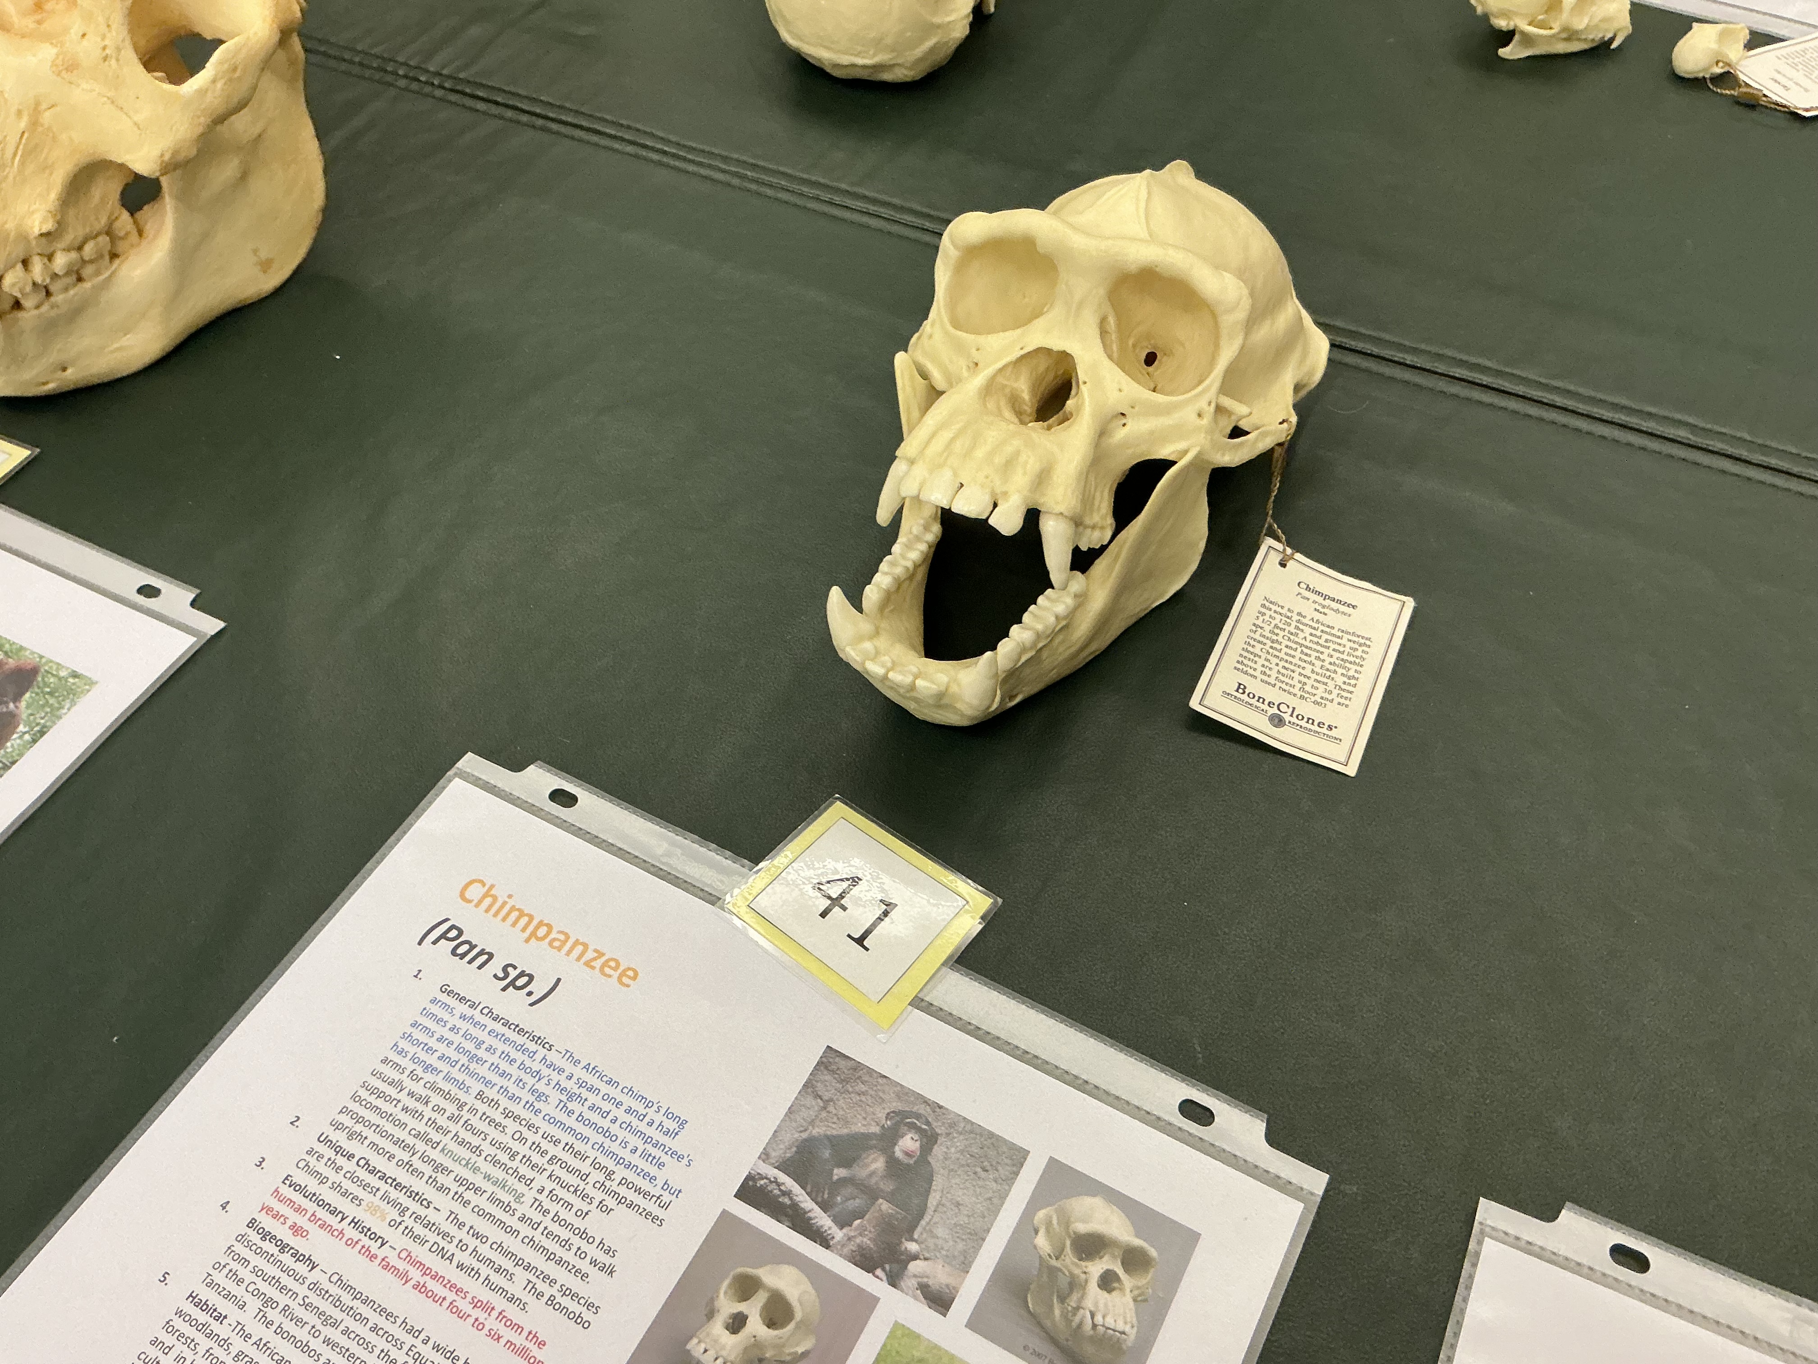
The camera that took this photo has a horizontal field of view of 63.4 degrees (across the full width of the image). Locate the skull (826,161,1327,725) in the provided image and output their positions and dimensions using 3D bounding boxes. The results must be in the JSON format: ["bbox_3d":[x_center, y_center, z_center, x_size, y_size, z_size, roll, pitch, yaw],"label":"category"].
[{"bbox_3d":[0.058,-0.088,0.471,0.124,0.120,0.212,22,57,19],"label":"skull"}]

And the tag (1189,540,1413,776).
[{"bbox_3d":[0.128,-0.009,0.473,0.053,0.008,0.079,24,56,10],"label":"tag"}]

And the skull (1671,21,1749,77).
[{"bbox_3d":[0.362,-0.286,0.664,0.036,0.024,0.028,-36,58,-22],"label":"skull"}]

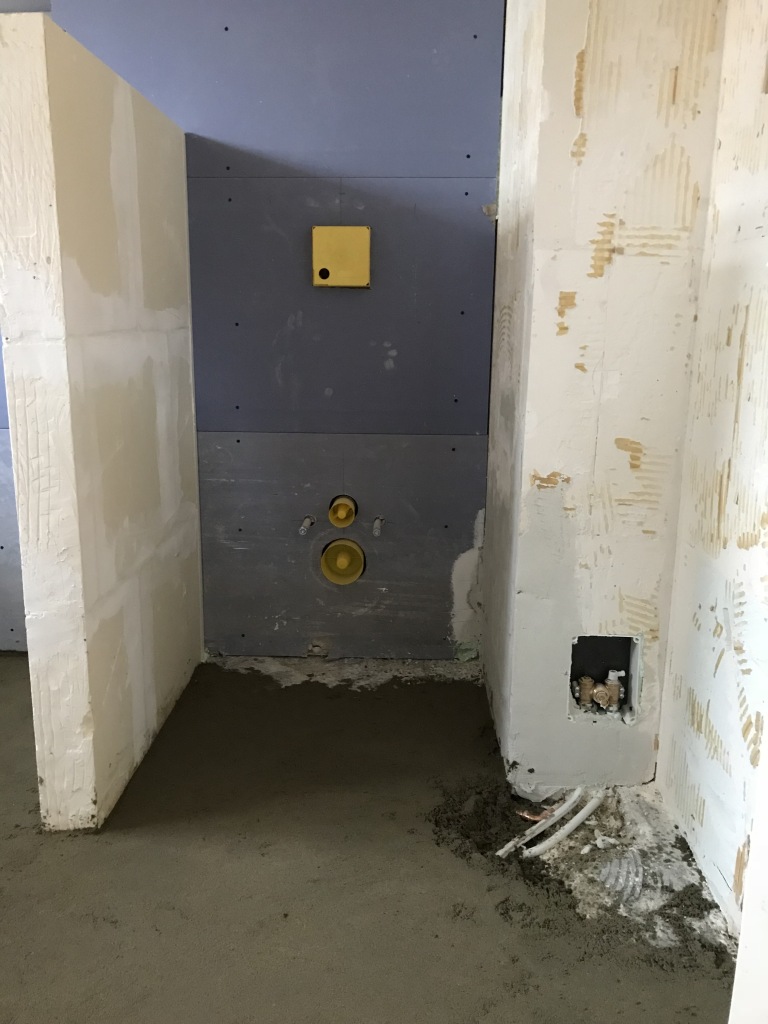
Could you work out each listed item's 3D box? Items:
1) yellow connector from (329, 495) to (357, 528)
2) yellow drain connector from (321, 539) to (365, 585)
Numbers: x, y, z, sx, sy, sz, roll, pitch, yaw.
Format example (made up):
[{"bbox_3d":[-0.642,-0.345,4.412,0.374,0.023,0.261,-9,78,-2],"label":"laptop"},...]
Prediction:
[{"bbox_3d":[-0.100,0.001,2.070,0.064,0.064,0.095,1,10,2],"label":"yellow connector"},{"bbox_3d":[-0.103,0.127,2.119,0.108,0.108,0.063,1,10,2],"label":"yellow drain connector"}]

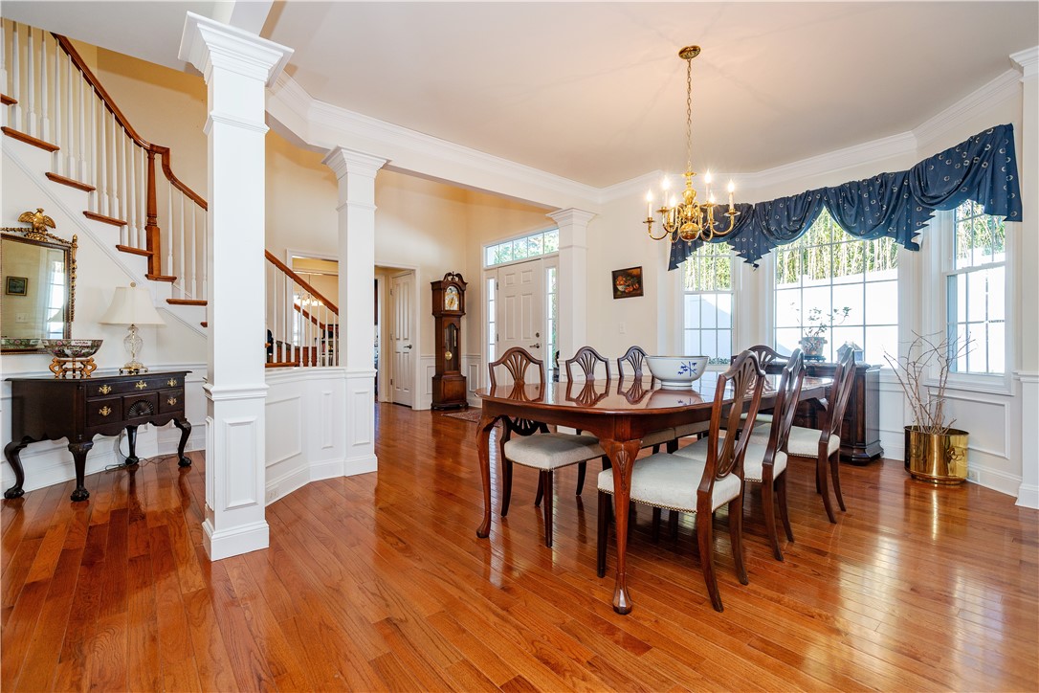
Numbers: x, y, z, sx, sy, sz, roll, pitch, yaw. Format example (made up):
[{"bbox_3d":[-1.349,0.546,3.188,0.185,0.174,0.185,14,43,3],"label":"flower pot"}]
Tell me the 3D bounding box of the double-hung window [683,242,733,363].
[{"bbox_3d":[1.922,-0.550,4.700,0.580,1.480,0.100,0,0,0],"label":"double-hung window"}]

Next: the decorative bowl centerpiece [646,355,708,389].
[{"bbox_3d":[0.821,0.139,2.400,0.315,0.165,0.315,0,0,0],"label":"decorative bowl centerpiece"}]

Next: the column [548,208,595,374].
[{"bbox_3d":[0.587,-0.247,5.063,0.380,2.390,0.380,0,1,-39],"label":"column"}]

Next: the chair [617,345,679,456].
[{"bbox_3d":[1.038,0.481,3.315,0.490,0.960,0.550,0,1,-41],"label":"chair"}]

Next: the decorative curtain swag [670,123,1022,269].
[{"bbox_3d":[2.621,-1.118,4.031,0.760,0.680,2.450,0,1,-39],"label":"decorative curtain swag"}]

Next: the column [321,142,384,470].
[{"bbox_3d":[-1.263,-0.236,3.574,0.380,2.390,0.380,0,1,-39],"label":"column"}]

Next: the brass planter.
[{"bbox_3d":[3.042,0.791,3.372,0.355,0.356,0.355,0,1,-39],"label":"brass planter"}]

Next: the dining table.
[{"bbox_3d":[0.926,0.592,2.700,2.410,0.750,1.150,0,1,-41],"label":"dining table"}]

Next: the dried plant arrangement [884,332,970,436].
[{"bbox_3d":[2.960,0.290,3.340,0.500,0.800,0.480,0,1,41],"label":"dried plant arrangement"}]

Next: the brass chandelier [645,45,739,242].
[{"bbox_3d":[1.013,-1.181,2.739,0.560,1.160,0.560,0,1,-39],"label":"brass chandelier"}]

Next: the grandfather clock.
[{"bbox_3d":[-1.056,-0.096,7.027,0.480,2.060,0.310,0,1,-39],"label":"grandfather clock"}]

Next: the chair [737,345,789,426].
[{"bbox_3d":[1.654,0.484,3.334,0.550,0.970,0.510,0,1,-39],"label":"chair"}]

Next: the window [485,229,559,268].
[{"bbox_3d":[0.016,-1.298,6.220,0.090,0.360,1.720,0,1,-39],"label":"window"}]

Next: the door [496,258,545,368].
[{"bbox_3d":[-0.008,-0.086,6.366,0.060,2.050,0.915,0,1,-40],"label":"door"}]

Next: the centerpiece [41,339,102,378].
[{"bbox_3d":[-2.980,0.080,3.090,0.285,0.250,0.285,0,0,-6],"label":"centerpiece"}]

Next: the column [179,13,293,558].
[{"bbox_3d":[-1.386,-0.224,2.263,0.420,2.405,0.420,0,1,-39],"label":"column"}]

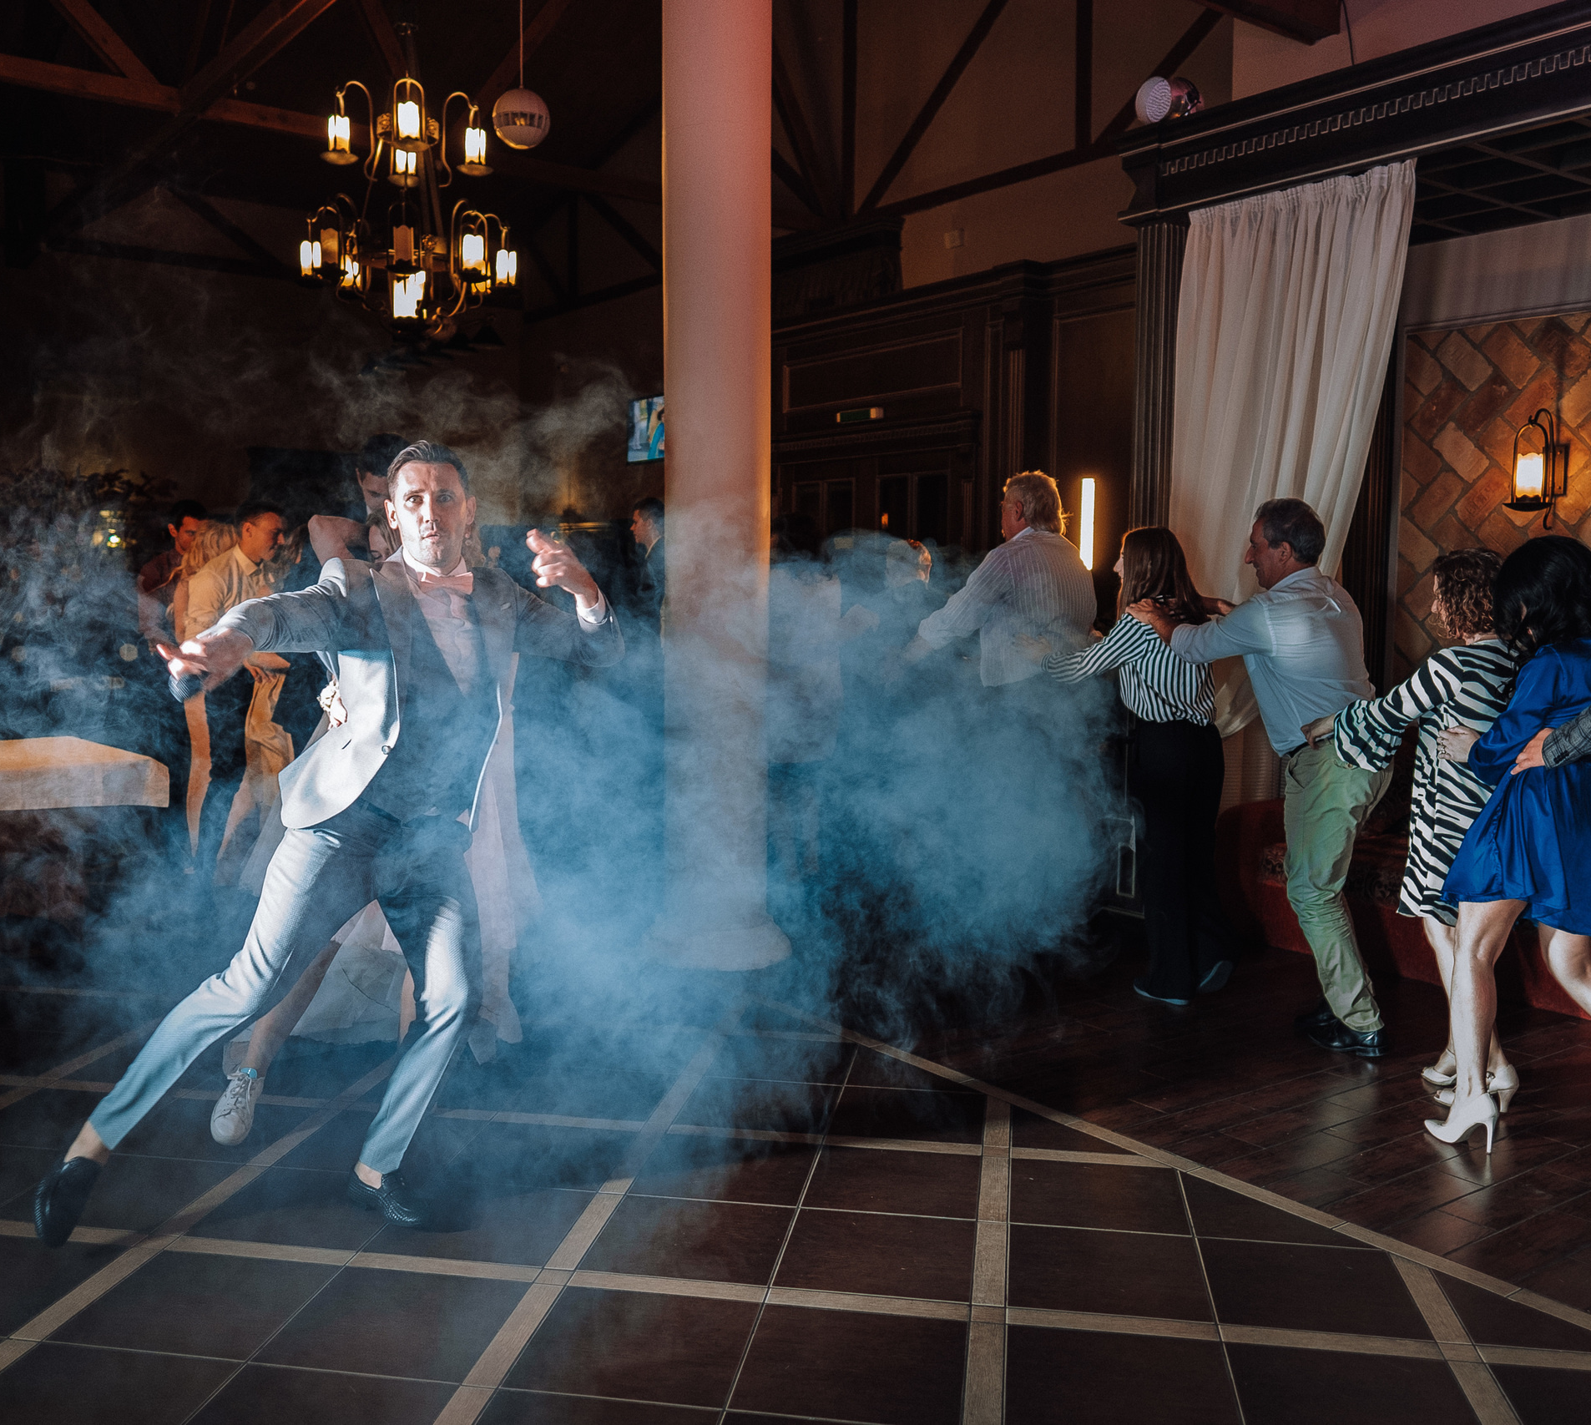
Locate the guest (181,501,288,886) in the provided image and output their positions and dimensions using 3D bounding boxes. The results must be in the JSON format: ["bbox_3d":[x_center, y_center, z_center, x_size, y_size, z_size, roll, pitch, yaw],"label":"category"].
[{"bbox_3d":[-2.530,-0.042,6.475,0.500,1.780,0.480,0,5,-2],"label":"guest"}]

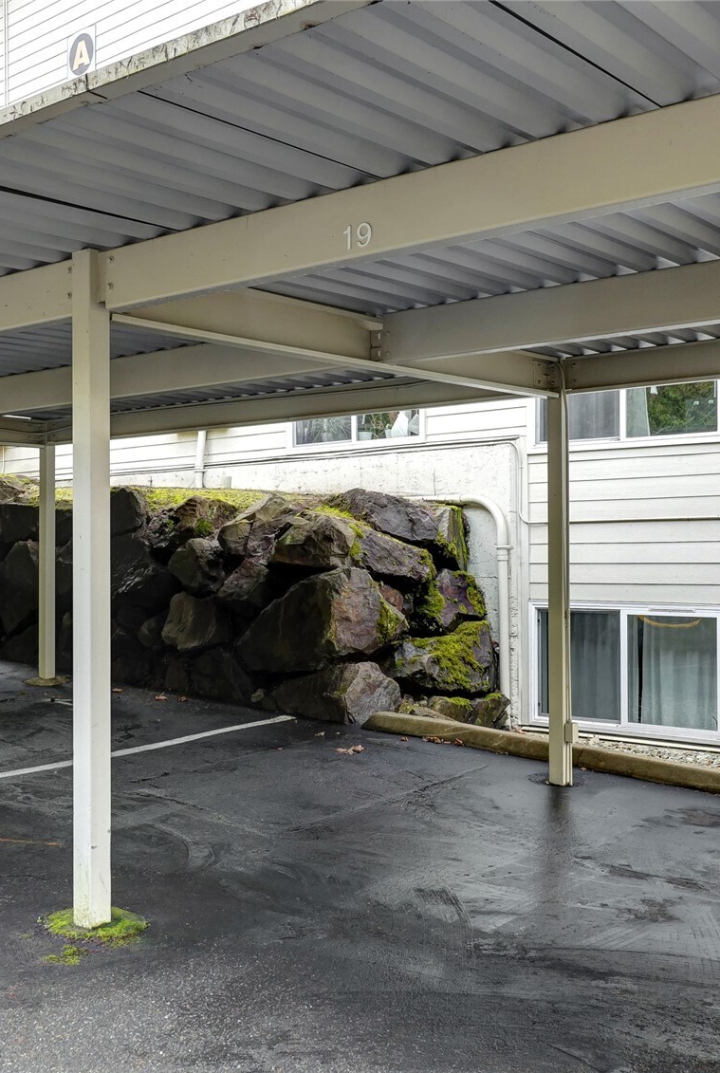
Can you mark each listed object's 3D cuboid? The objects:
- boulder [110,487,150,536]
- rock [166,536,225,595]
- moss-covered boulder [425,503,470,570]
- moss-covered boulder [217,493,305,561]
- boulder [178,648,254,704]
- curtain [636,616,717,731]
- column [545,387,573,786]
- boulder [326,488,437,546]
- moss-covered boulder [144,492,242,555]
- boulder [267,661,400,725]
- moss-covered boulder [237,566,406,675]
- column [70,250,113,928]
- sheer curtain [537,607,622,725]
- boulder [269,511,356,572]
[{"bbox_3d":[-2.458,-0.264,12.183,0.650,0.470,0.550,-1,-1,39],"label":"boulder"},{"bbox_3d":[-1.418,0.254,10.200,0.500,0.460,0.450,-1,-1,18],"label":"rock"},{"bbox_3d":[0.698,0.000,9.289,0.380,0.560,0.360,-1,-1,19],"label":"moss-covered boulder"},{"bbox_3d":[-0.934,-0.088,10.864,0.800,0.580,0.520,-1,-1,39],"label":"moss-covered boulder"},{"bbox_3d":[-1.158,1.143,9.600,0.620,0.450,0.420,-1,-1,40],"label":"boulder"},{"bbox_3d":[2.308,0.982,8.484,0.680,0.970,0.090,-1,-1,39],"label":"curtain"},{"bbox_3d":[1.294,0.305,7.547,0.108,2.608,0.108,-1,-1,39],"label":"column"},{"bbox_3d":[0.176,-0.161,9.300,0.850,0.440,0.500,0,-1,-6],"label":"boulder"},{"bbox_3d":[-1.508,-0.115,10.600,0.800,0.520,0.550,-1,-1,18],"label":"moss-covered boulder"},{"bbox_3d":[-0.202,1.175,8.900,0.850,0.460,0.580,-1,-1,40],"label":"boulder"},{"bbox_3d":[-0.327,0.743,10.251,1.350,0.900,0.650,-1,-1,39],"label":"moss-covered boulder"},{"bbox_3d":[-1.028,0.197,4.450,0.104,2.570,0.104,-1,-1,40],"label":"column"},{"bbox_3d":[1.633,0.960,8.650,0.730,0.860,0.080,-1,-1,40],"label":"sheer curtain"},{"bbox_3d":[-0.381,0.041,9.400,0.680,0.470,0.520,-1,-1,18],"label":"boulder"}]

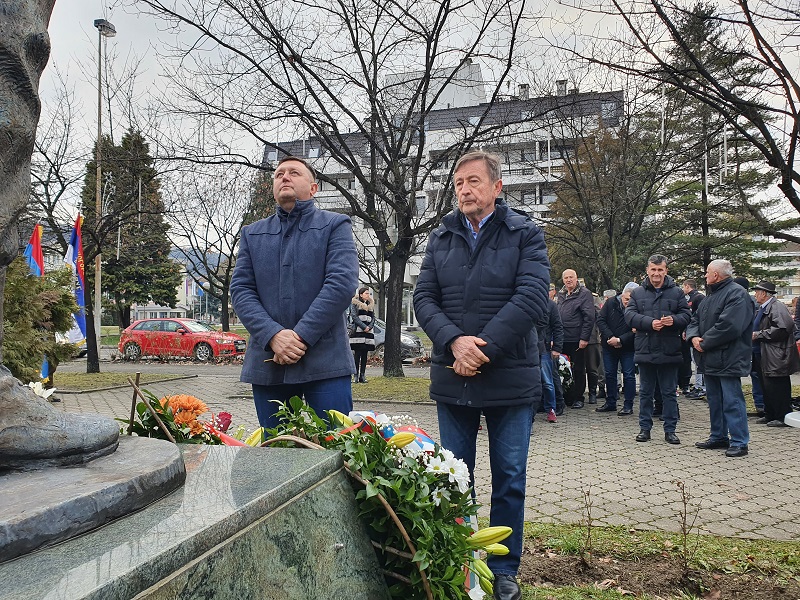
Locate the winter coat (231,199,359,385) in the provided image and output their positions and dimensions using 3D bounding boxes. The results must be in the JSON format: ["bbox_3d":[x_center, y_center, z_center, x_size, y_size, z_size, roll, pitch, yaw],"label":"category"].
[{"bbox_3d":[-0.463,-0.035,2.630,0.570,0.820,0.370,0,-2,8],"label":"winter coat"}]

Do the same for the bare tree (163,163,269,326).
[{"bbox_3d":[-8.550,-2.100,28.000,5.200,8.600,5.000,0,-2,0],"label":"bare tree"}]

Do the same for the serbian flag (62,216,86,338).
[{"bbox_3d":[-4.400,-0.280,8.100,0.420,1.750,0.300,1,-2,-20],"label":"serbian flag"}]

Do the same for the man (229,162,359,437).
[{"bbox_3d":[-0.465,0.265,2.660,0.580,1.800,0.400,0,-2,8],"label":"man"}]

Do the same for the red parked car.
[{"bbox_3d":[-7.480,1.360,20.750,4.250,1.420,1.790,0,-2,10],"label":"red parked car"}]

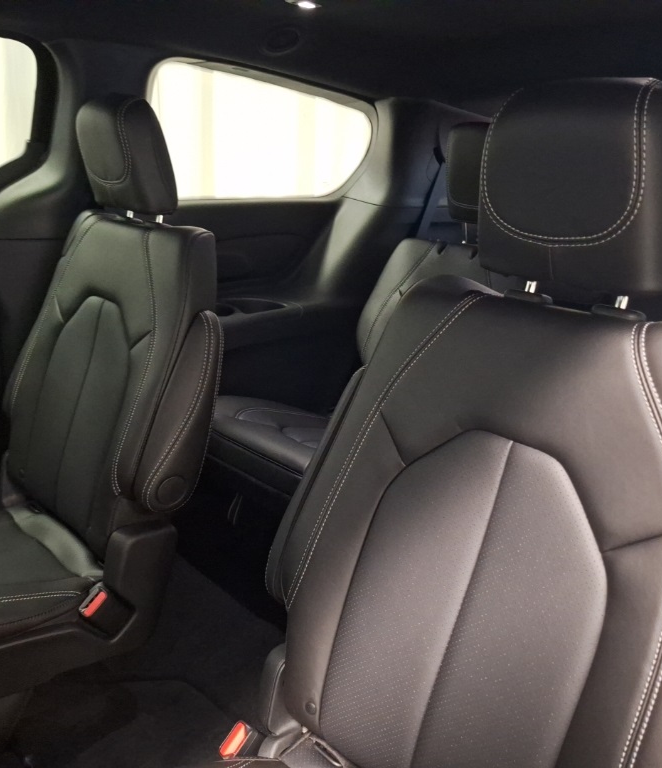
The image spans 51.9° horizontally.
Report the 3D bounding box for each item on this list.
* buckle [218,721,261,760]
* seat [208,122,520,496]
[{"bbox_3d":[-0.111,0.483,0.908,0.027,0.066,0.050,19,63,39],"label":"buckle"},{"bbox_3d":[0.202,-0.195,1.790,0.500,0.970,1.000,19,25,39],"label":"seat"}]

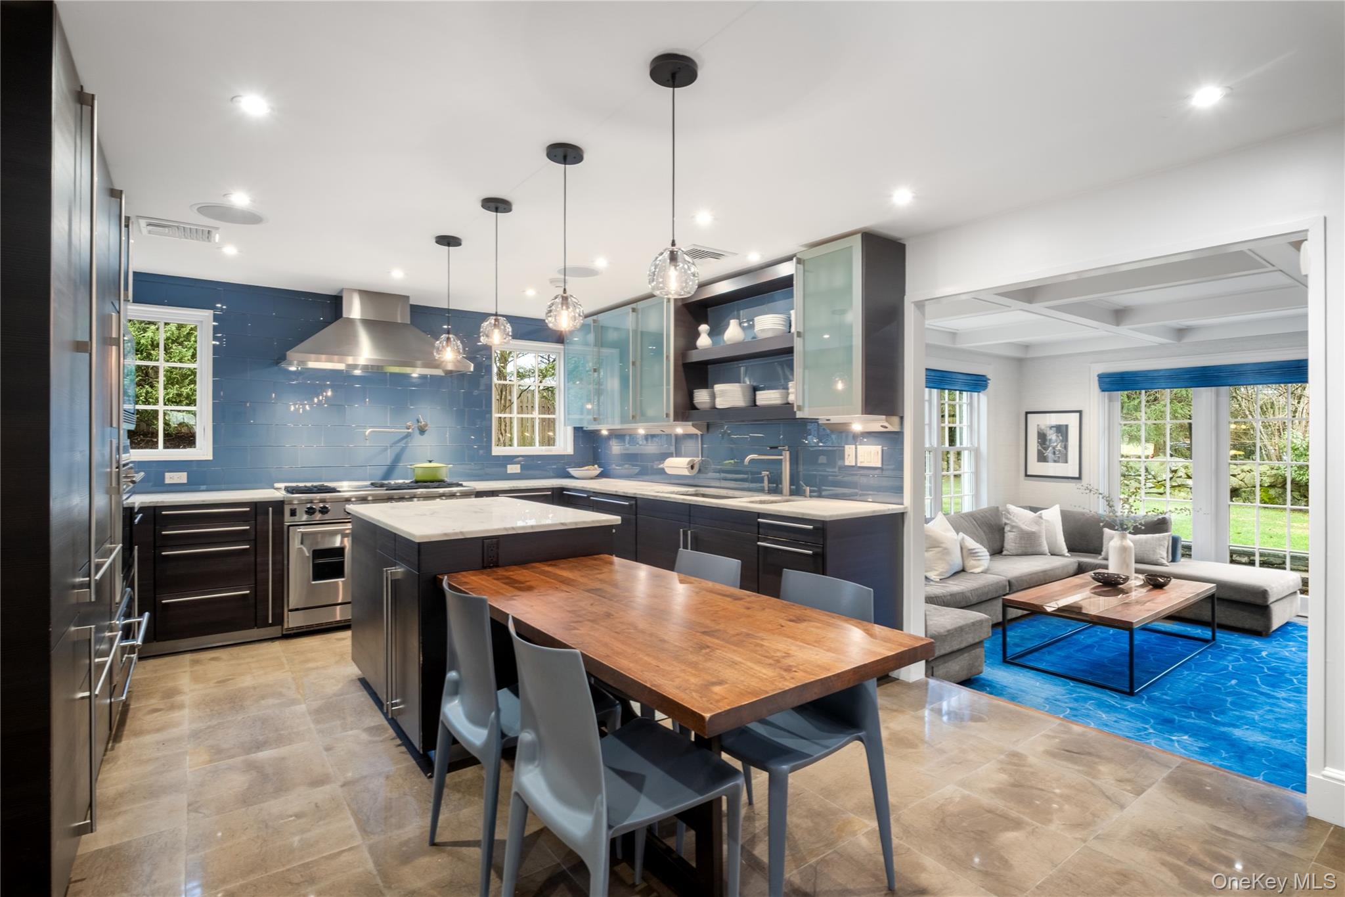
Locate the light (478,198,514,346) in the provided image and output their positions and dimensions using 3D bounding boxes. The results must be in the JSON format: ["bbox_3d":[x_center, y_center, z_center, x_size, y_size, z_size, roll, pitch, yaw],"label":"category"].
[{"bbox_3d":[-0.810,-0.796,2.930,0.150,0.670,0.150,0,0,-37],"label":"light"}]

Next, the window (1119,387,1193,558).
[{"bbox_3d":[5.033,0.258,6.637,0.121,1.918,0.672,0,0,-37],"label":"window"}]

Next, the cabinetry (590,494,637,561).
[{"bbox_3d":[-0.135,0.768,4.566,0.683,0.885,0.587,0,0,-37],"label":"cabinetry"}]

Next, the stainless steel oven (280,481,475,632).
[{"bbox_3d":[-2.132,0.740,4.607,1.250,0.951,0.678,0,0,-37],"label":"stainless steel oven"}]

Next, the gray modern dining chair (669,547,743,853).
[{"bbox_3d":[-0.046,0.810,2.247,0.506,0.825,0.460,0,0,-37],"label":"gray modern dining chair"}]

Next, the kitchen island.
[{"bbox_3d":[-0.983,0.770,3.149,0.898,0.914,1.325,0,0,-37],"label":"kitchen island"}]

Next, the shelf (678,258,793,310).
[{"bbox_3d":[0.508,-1.052,4.133,0.265,0.073,1.100,0,0,-37],"label":"shelf"}]

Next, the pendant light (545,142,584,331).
[{"bbox_3d":[-0.408,-0.792,2.409,0.150,0.670,0.150,0,0,0],"label":"pendant light"}]

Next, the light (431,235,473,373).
[{"bbox_3d":[-1.220,-0.800,3.462,0.150,0.670,0.150,0,0,-37],"label":"light"}]

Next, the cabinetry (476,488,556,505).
[{"bbox_3d":[-1.407,0.770,5.234,0.655,0.885,0.630,0,0,-37],"label":"cabinetry"}]

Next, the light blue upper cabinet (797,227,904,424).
[{"bbox_3d":[0.950,-0.614,3.408,0.368,0.899,0.435,0,0,-37],"label":"light blue upper cabinet"}]

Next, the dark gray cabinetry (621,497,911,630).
[{"bbox_3d":[0.483,0.782,3.923,0.620,0.883,1.685,0,0,-37],"label":"dark gray cabinetry"}]

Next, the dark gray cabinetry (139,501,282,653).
[{"bbox_3d":[-2.939,0.773,4.060,0.698,0.896,0.607,0,0,-37],"label":"dark gray cabinetry"}]

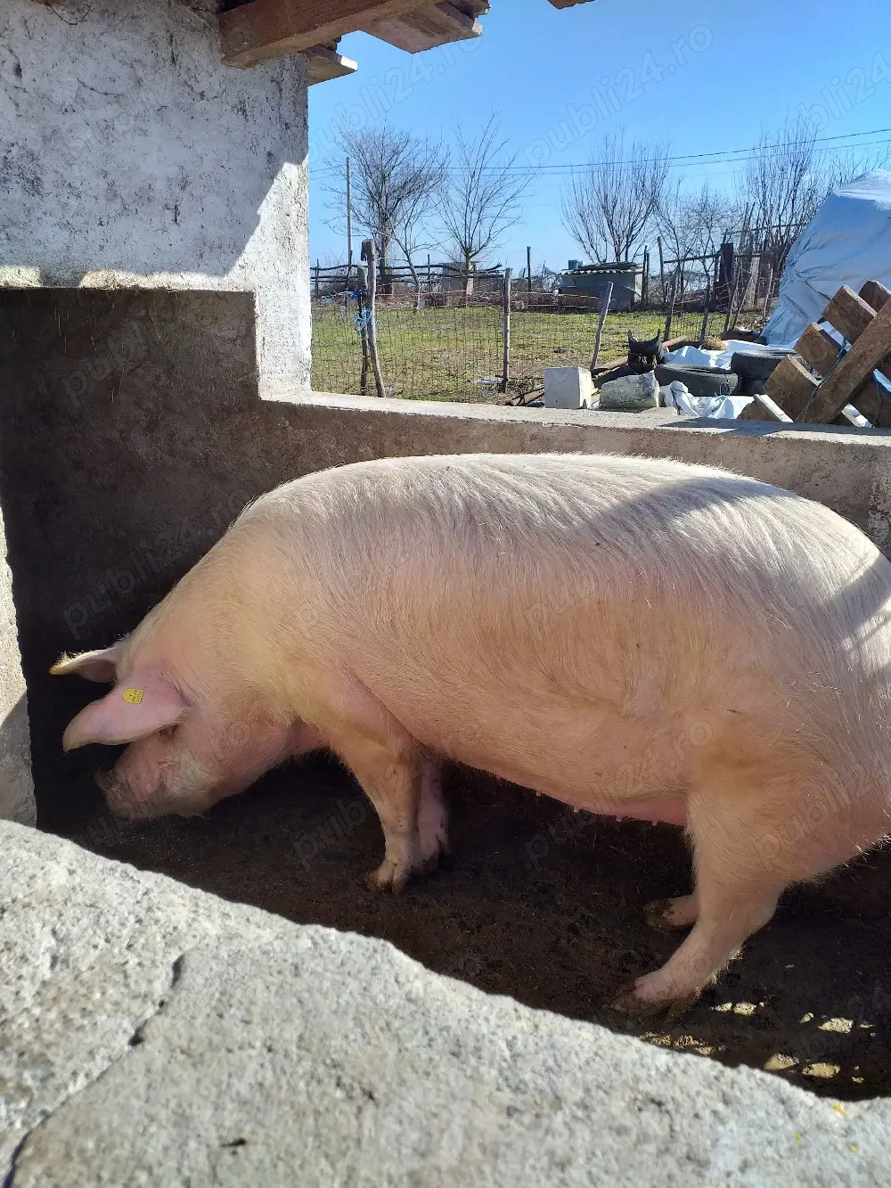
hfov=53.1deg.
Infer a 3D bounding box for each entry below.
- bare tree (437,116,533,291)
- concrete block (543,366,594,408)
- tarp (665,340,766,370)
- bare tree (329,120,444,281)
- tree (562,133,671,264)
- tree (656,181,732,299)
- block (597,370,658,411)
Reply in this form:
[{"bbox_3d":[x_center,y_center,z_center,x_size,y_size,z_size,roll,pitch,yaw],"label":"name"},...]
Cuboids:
[{"bbox_3d":[1.339,-12.894,30.458,3.277,6.136,3.113,0,19,0],"label":"bare tree"},{"bbox_3d":[0.745,-1.255,5.439,0.220,0.257,0.240,8,21,22],"label":"concrete block"},{"bbox_3d":[2.328,-2.018,7.661,0.891,0.270,1.100,0,19,0],"label":"tarp"},{"bbox_3d":[-2.001,-12.842,30.475,4.033,6.026,3.831,0,19,0],"label":"bare tree"},{"bbox_3d":[5.270,-11.484,27.771,3.351,5.130,3.184,0,19,0],"label":"tree"},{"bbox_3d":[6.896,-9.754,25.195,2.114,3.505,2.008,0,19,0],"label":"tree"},{"bbox_3d":[1.103,-1.238,5.423,0.350,0.237,0.220,5,20,14],"label":"block"}]

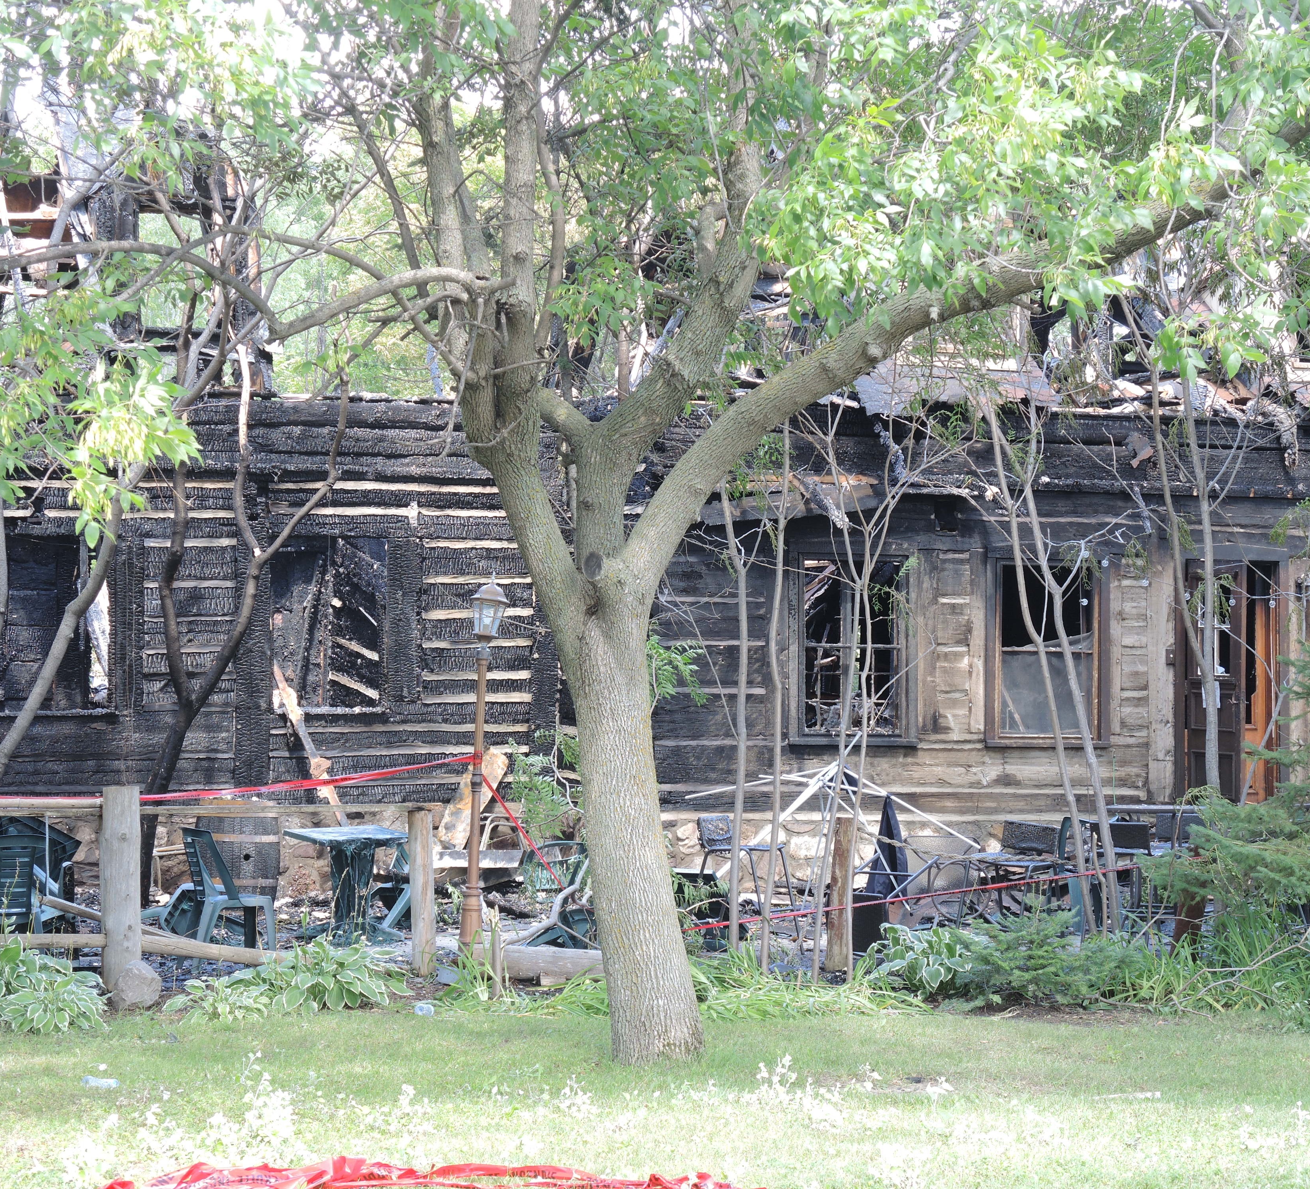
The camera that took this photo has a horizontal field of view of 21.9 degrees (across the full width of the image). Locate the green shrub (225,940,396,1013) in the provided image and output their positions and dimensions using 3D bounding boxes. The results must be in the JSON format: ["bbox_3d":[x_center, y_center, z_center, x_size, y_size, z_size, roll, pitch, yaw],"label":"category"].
[{"bbox_3d":[-1.971,2.173,19.400,0.950,0.370,0.800,0,-2,0],"label":"green shrub"}]

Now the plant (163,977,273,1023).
[{"bbox_3d":[-2.248,2.076,17.400,0.570,0.220,0.520,0,-2,-7],"label":"plant"}]

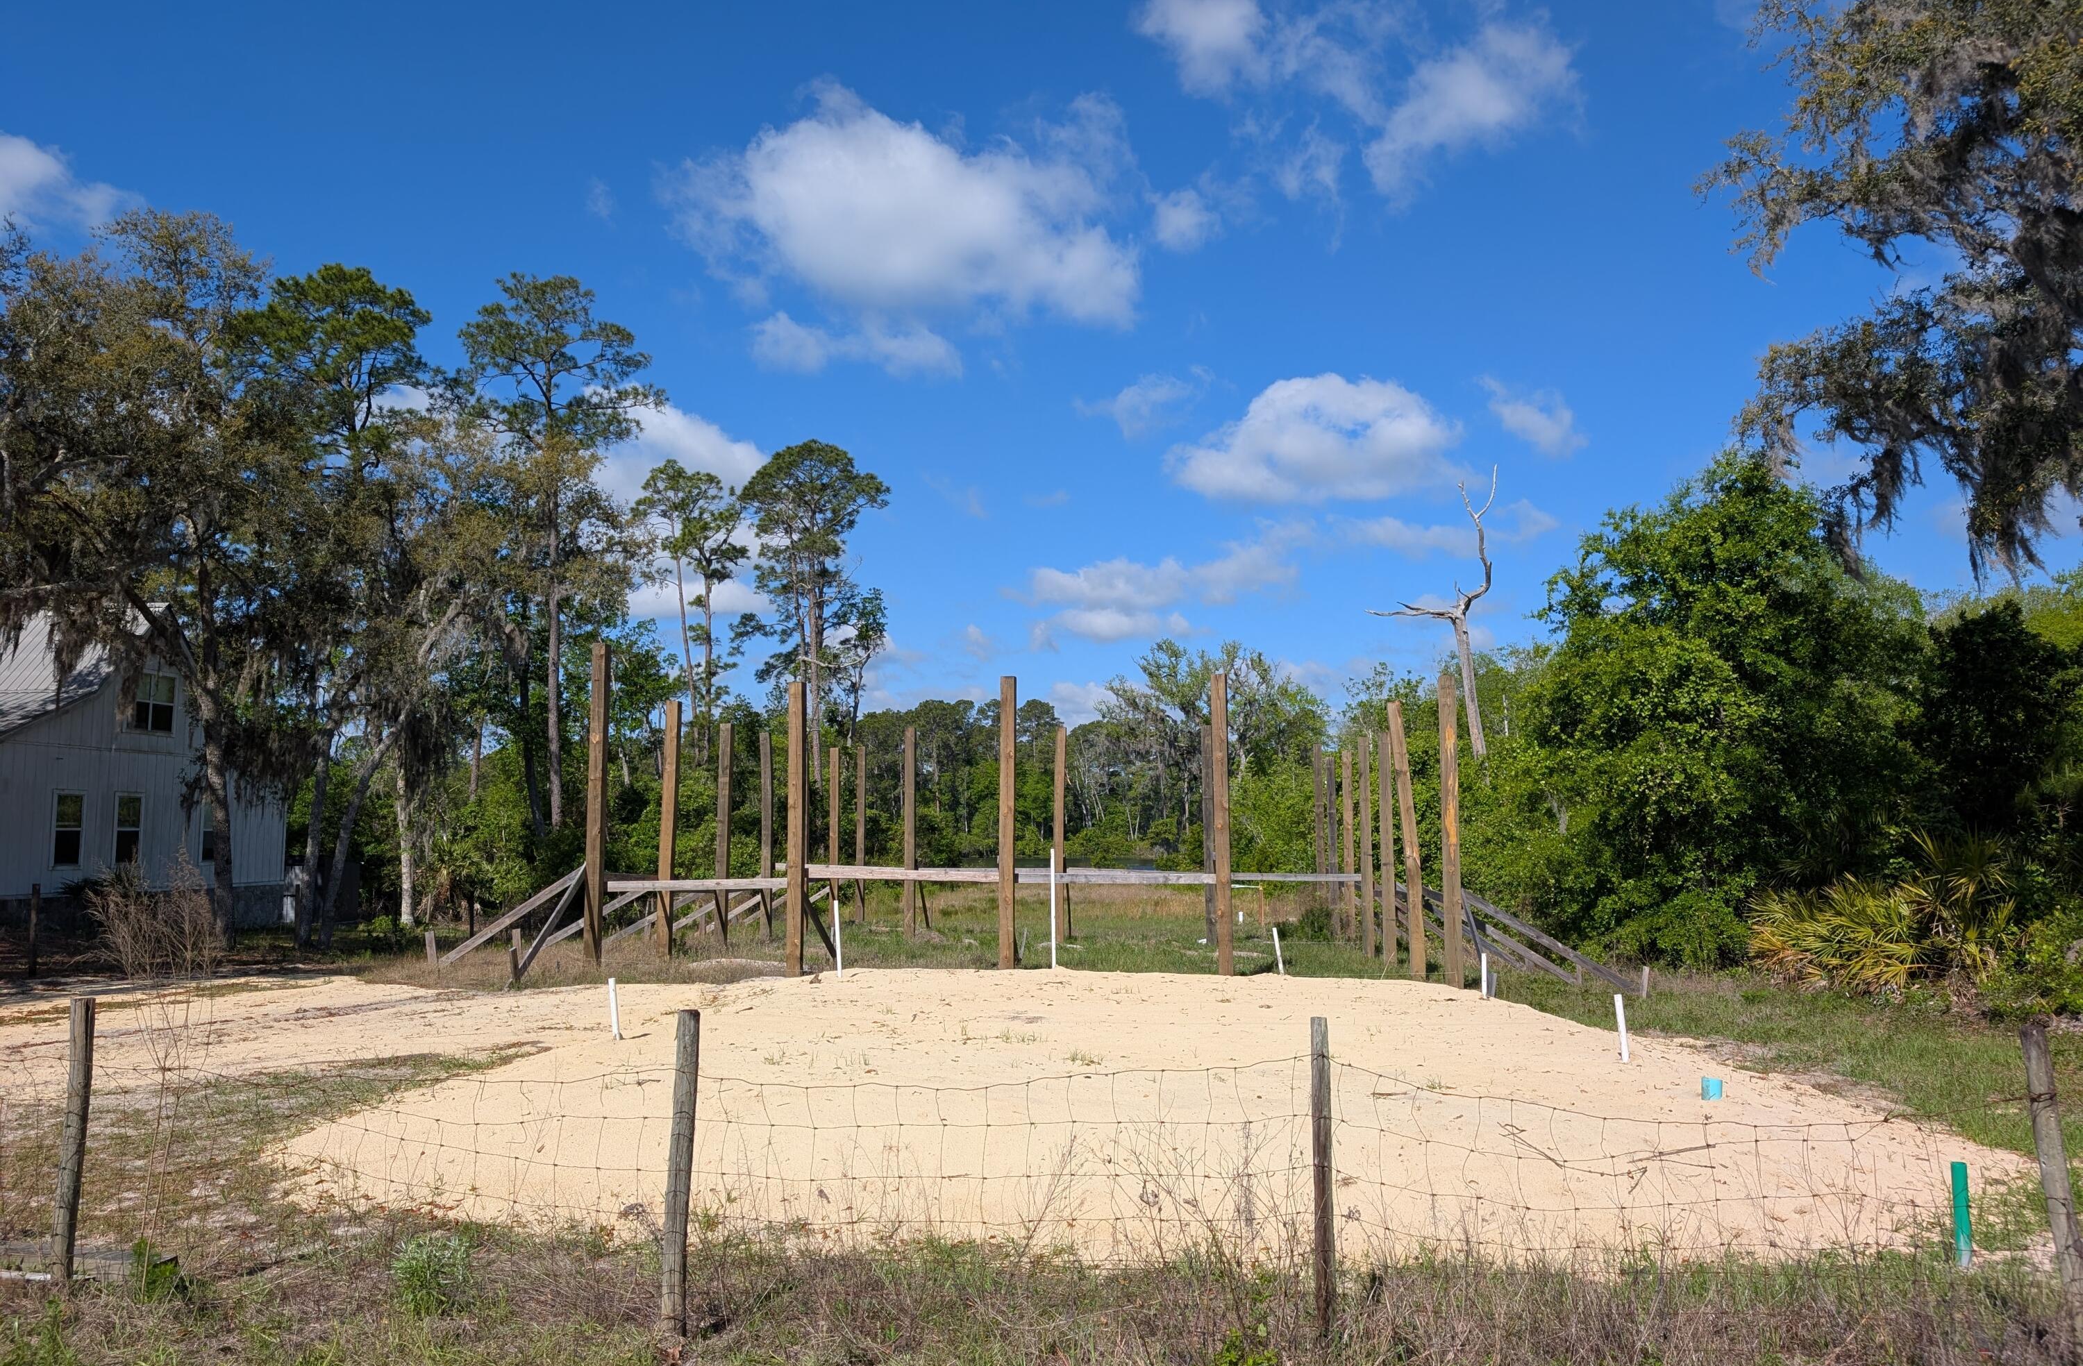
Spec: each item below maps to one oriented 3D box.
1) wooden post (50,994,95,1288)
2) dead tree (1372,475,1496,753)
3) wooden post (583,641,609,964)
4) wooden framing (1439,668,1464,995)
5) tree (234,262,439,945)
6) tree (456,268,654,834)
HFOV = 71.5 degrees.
[{"bbox_3d":[-3.892,1.834,5.807,0.088,1.140,0.088,0,-6,0],"label":"wooden post"},{"bbox_3d":[12.526,-0.161,42.618,3.600,12.391,2.500,0,-6,0],"label":"dead tree"},{"bbox_3d":[-5.760,1.555,18.757,0.187,4.156,0.187,-1,-6,5],"label":"wooden post"},{"bbox_3d":[4.605,1.639,16.277,0.150,3.554,0.150,-1,-6,5],"label":"wooden framing"},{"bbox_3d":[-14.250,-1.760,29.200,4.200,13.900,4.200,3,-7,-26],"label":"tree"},{"bbox_3d":[-18.526,-4.236,56.195,7.600,23.943,7.000,0,-6,0],"label":"tree"}]

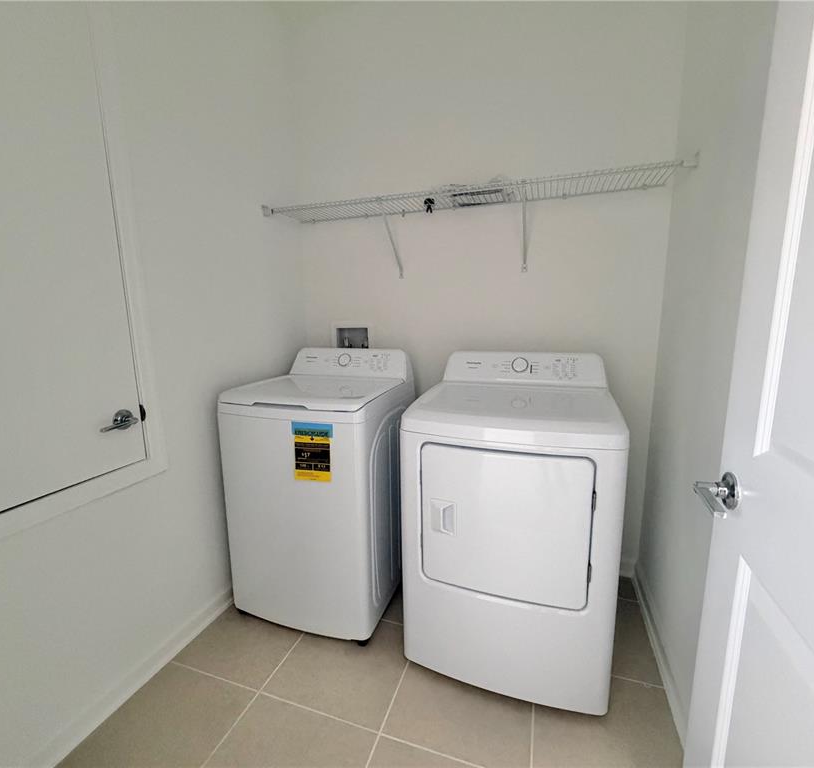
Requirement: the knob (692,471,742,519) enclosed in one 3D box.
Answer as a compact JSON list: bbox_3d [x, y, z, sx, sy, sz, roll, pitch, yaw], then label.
[{"bbox_3d":[0.608,0.220,0.804,0.064,0.068,0.138,2,11,16],"label":"knob"}]

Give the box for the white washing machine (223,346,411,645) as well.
[{"bbox_3d":[-0.368,0.429,1.897,0.677,1.125,0.675,3,11,19],"label":"white washing machine"}]

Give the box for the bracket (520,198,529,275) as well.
[{"bbox_3d":[0.504,-0.653,1.773,0.025,0.327,0.297,3,11,19],"label":"bracket"}]

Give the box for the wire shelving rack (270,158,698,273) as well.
[{"bbox_3d":[0.200,-0.674,1.869,1.763,0.345,0.312,3,11,19],"label":"wire shelving rack"}]

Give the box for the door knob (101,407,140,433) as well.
[{"bbox_3d":[-0.925,0.127,1.333,0.064,0.068,0.143,3,11,19],"label":"door knob"}]

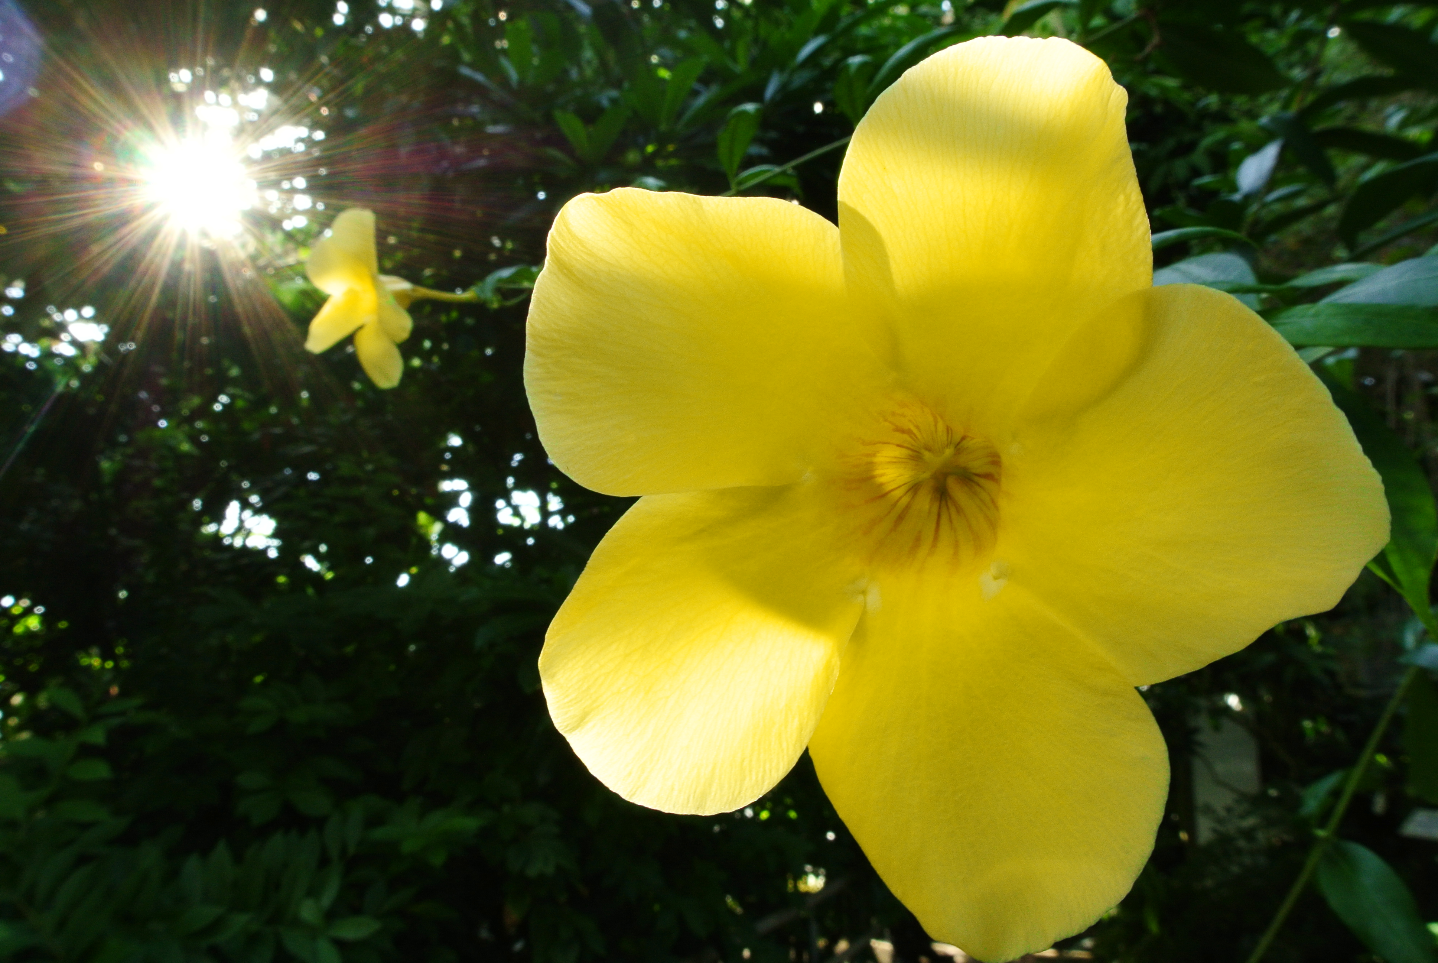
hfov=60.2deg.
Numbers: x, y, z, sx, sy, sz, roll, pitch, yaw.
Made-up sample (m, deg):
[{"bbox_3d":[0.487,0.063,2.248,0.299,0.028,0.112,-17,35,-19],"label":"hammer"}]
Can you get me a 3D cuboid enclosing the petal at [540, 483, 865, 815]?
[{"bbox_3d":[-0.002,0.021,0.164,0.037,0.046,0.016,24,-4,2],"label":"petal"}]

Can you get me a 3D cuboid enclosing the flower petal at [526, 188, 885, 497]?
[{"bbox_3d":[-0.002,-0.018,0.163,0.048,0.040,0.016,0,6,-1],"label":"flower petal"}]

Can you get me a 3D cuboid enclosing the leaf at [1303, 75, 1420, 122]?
[{"bbox_3d":[0.439,-0.263,0.850,0.082,0.027,0.030,-12,0,30],"label":"leaf"}]

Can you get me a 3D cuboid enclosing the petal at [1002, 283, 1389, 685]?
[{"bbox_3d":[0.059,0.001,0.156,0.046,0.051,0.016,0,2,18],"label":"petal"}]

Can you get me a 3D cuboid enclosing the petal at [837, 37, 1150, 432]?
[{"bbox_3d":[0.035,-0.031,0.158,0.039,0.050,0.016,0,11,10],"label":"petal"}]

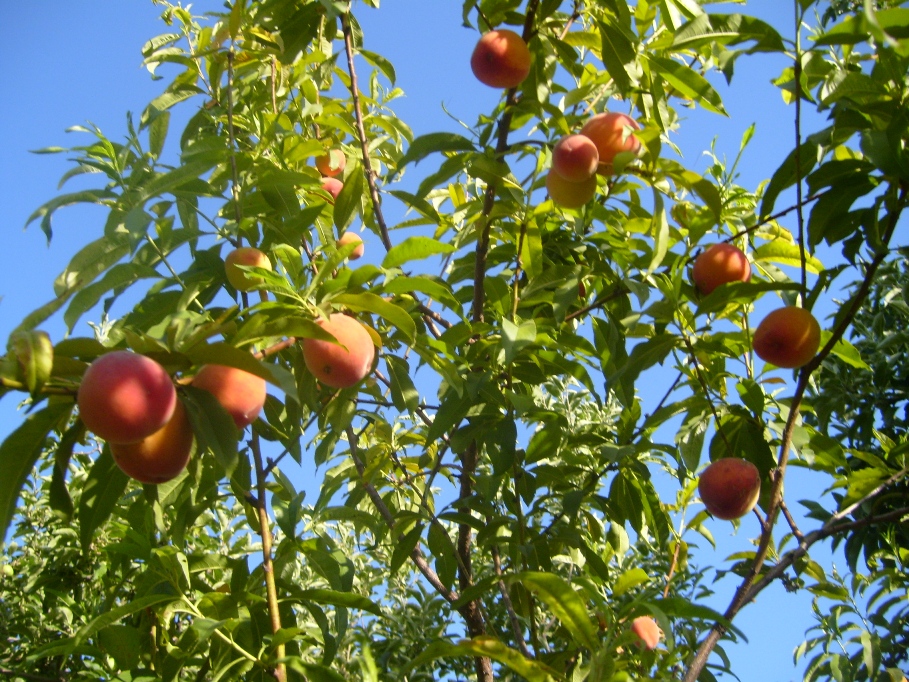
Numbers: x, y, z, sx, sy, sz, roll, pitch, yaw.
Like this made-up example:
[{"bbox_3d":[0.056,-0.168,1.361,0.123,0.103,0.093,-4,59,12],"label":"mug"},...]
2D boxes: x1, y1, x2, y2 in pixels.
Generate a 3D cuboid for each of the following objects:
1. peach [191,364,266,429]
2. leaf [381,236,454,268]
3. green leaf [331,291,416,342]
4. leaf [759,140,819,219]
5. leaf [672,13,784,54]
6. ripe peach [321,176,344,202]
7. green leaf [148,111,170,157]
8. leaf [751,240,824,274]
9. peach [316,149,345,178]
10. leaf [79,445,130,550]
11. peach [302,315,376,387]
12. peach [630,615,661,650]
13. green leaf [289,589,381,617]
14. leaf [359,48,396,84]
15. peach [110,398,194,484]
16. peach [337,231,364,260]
[{"bbox_3d":[-0.201,0.048,0.820,0.067,0.065,0.067,0,-22,0],"label":"peach"},{"bbox_3d":[-0.051,-0.130,1.350,0.110,0.037,0.035,-11,-12,-3],"label":"leaf"},{"bbox_3d":[-0.074,-0.023,0.835,0.091,0.020,0.026,25,-23,19],"label":"green leaf"},{"bbox_3d":[0.356,-0.172,0.980,0.020,0.124,0.033,29,-22,32],"label":"leaf"},{"bbox_3d":[0.309,-0.349,1.040,0.123,0.025,0.034,5,-28,19],"label":"leaf"},{"bbox_3d":[-0.265,-0.330,2.000,0.058,0.058,0.058,0,-20,0],"label":"ripe peach"},{"bbox_3d":[-0.488,-0.342,1.520,0.030,0.100,0.012,3,-25,-18],"label":"green leaf"},{"bbox_3d":[0.406,-0.102,1.120,0.092,0.035,0.035,11,-12,3],"label":"leaf"},{"bbox_3d":[-0.268,-0.386,2.000,0.065,0.065,0.065,0,-20,0],"label":"peach"},{"bbox_3d":[-0.323,0.144,0.850,0.033,0.110,0.028,20,-9,4],"label":"leaf"},{"bbox_3d":[-0.105,0.009,0.830,0.067,0.067,0.067,0,-22,0],"label":"peach"},{"bbox_3d":[0.399,0.611,1.920,0.063,0.066,0.063,0,-22,0],"label":"peach"},{"bbox_3d":[-0.137,0.299,1.050,0.110,0.027,0.035,11,-12,3],"label":"green leaf"},{"bbox_3d":[-0.149,-0.537,1.800,0.020,0.115,0.025,-50,-23,25],"label":"leaf"},{"bbox_3d":[-0.250,0.083,0.760,0.070,0.070,0.070,0,-20,0],"label":"peach"},{"bbox_3d":[-0.235,-0.214,2.080,0.064,0.064,0.064,0,-22,0],"label":"peach"}]

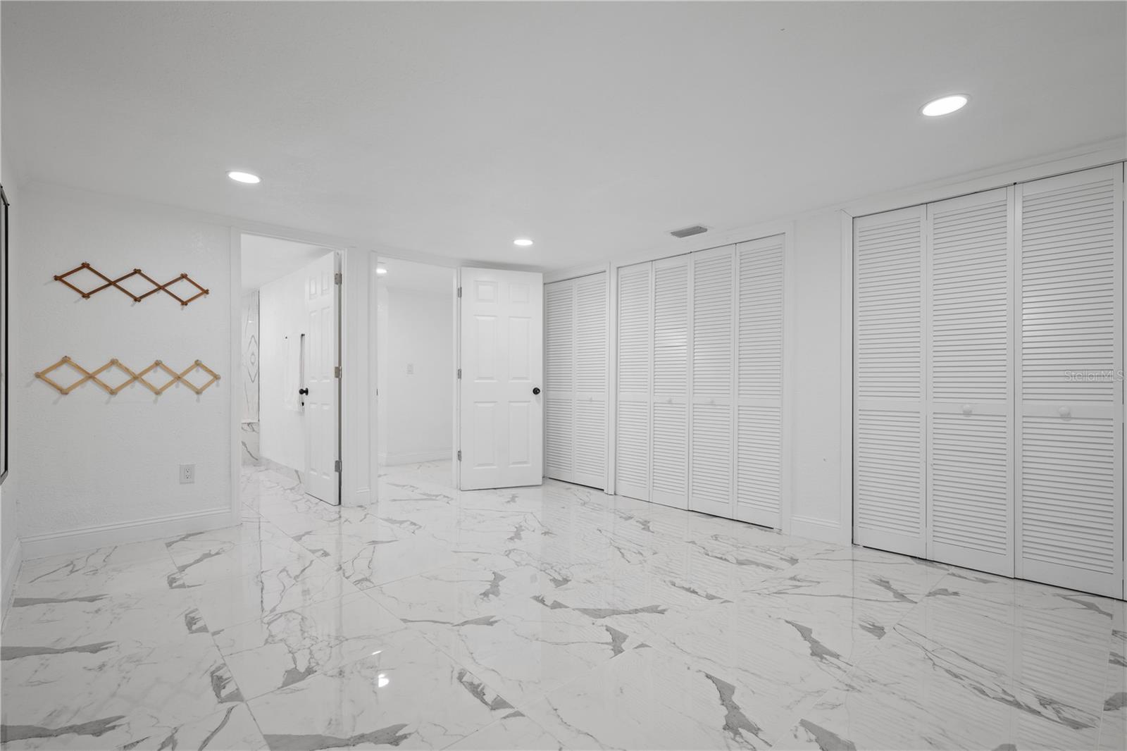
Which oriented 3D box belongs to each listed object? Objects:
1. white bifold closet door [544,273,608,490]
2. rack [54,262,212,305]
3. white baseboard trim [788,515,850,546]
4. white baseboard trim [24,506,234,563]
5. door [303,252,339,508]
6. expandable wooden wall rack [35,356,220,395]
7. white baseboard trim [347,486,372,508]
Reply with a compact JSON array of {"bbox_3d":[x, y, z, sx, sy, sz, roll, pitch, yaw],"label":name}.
[{"bbox_3d":[0.100,0.052,4.850,0.032,1.990,0.830,0,0,-44],"label":"white bifold closet door"},{"bbox_3d":[-2.659,-0.557,3.129,0.730,0.186,0.055,0,0,-44],"label":"rack"},{"bbox_3d":[1.618,0.990,3.203,0.016,0.134,0.320,0,0,-44],"label":"white baseboard trim"},{"bbox_3d":[-2.673,0.979,3.149,1.000,0.132,0.016,0,0,-44],"label":"white baseboard trim"},{"bbox_3d":[-2.051,0.031,4.246,0.660,2.020,0.037,0,0,44],"label":"door"},{"bbox_3d":[-2.664,0.005,3.125,0.860,0.208,0.055,0,0,-44],"label":"expandable wooden wall rack"},{"bbox_3d":[-1.662,0.984,4.078,0.170,0.132,0.016,0,0,-44],"label":"white baseboard trim"}]

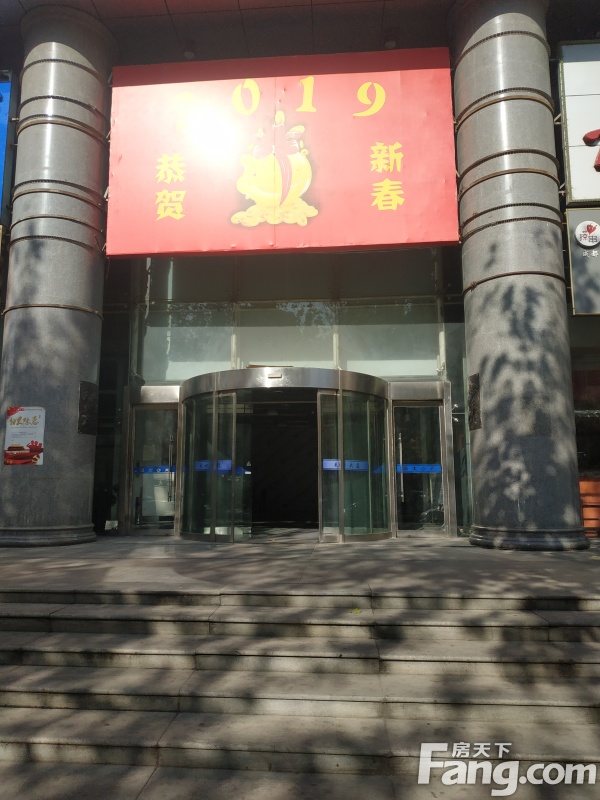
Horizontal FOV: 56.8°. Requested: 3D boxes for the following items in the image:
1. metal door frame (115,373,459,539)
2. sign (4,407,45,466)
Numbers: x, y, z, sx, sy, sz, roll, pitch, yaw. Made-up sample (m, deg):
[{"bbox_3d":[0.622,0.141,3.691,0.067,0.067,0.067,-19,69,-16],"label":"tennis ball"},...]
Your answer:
[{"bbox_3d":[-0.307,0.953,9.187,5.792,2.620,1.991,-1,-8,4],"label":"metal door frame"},{"bbox_3d":[-4.140,0.544,8.325,0.613,0.878,0.061,0,-8,-1],"label":"sign"}]

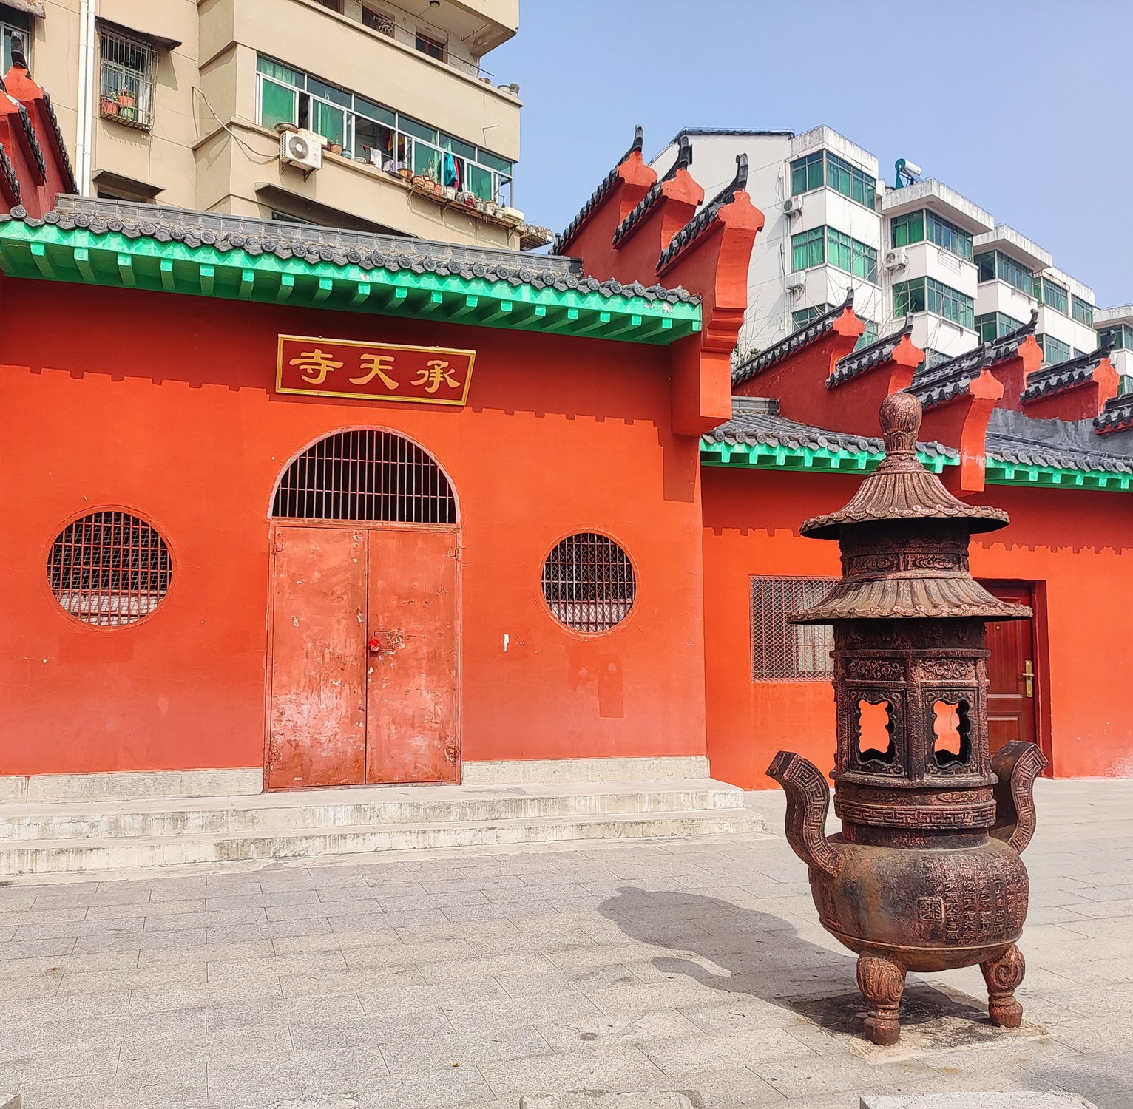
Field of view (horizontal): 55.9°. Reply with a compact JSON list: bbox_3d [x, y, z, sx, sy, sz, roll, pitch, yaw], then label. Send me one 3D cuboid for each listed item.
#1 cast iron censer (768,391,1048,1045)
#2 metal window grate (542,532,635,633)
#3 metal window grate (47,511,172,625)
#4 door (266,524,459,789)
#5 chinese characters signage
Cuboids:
[{"bbox_3d":[1.388,0.579,4.311,1.310,2.500,0.920,2,-5,-18],"label":"cast iron censer"},{"bbox_3d":[0.199,0.239,9.157,0.852,0.867,0.060,2,-5,-18],"label":"metal window grate"},{"bbox_3d":[-3.398,0.102,7.967,0.862,0.871,0.100,2,-5,-18],"label":"metal window grate"},{"bbox_3d":[-1.599,0.796,8.531,1.551,2.107,0.100,2,-5,-18],"label":"door"},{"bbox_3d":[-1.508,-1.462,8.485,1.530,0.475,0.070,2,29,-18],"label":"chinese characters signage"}]

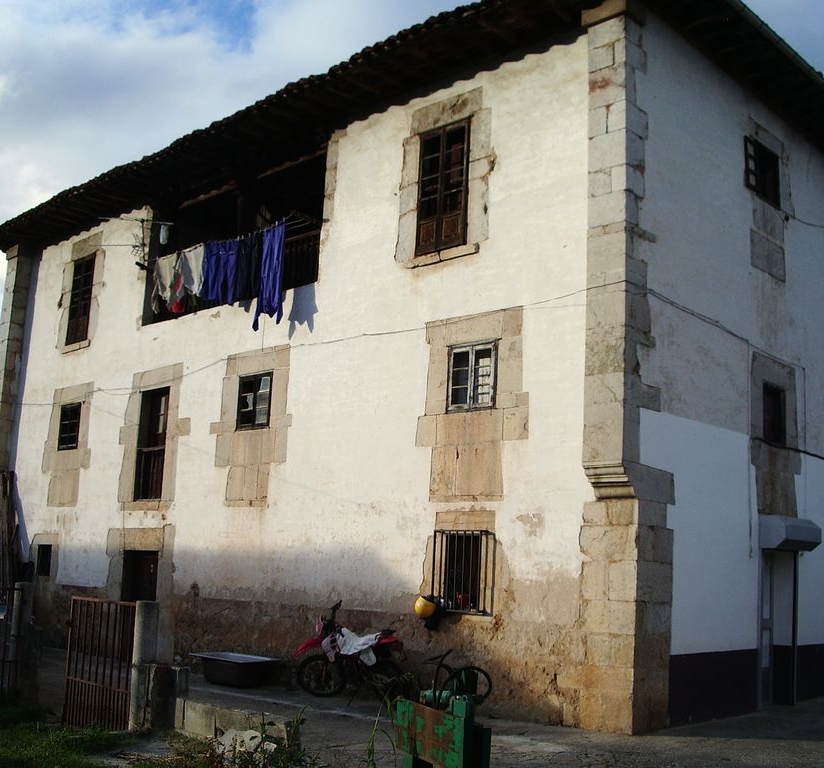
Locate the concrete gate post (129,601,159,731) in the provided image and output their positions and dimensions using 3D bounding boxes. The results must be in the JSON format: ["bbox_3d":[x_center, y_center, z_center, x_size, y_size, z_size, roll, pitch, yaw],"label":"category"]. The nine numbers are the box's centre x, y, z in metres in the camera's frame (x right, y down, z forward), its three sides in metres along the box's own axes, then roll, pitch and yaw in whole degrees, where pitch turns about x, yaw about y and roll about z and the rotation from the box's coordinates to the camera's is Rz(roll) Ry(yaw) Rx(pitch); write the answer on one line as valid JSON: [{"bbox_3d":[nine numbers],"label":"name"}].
[{"bbox_3d":[-2.580,2.705,9.950,0.160,1.230,0.160,-8,-14,44],"label":"concrete gate post"}]

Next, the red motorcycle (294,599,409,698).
[{"bbox_3d":[-0.696,3.269,12.750,1.880,1.220,0.760,-5,-13,37],"label":"red motorcycle"}]

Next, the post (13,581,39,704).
[{"bbox_3d":[-4.181,2.796,11.200,0.140,1.300,0.140,-8,-14,44],"label":"post"}]

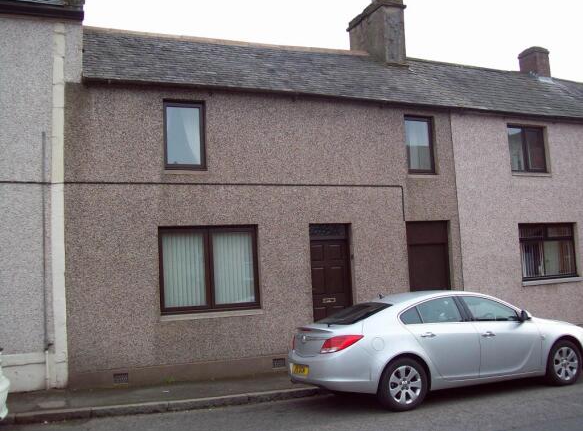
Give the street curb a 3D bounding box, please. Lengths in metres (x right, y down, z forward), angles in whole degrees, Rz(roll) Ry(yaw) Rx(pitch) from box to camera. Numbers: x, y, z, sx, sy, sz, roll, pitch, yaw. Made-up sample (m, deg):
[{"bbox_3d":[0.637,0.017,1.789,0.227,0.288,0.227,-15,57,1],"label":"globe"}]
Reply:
[{"bbox_3d":[-1.509,2.533,8.136,4.183,0.140,0.170,2,-7,-24],"label":"street curb"}]

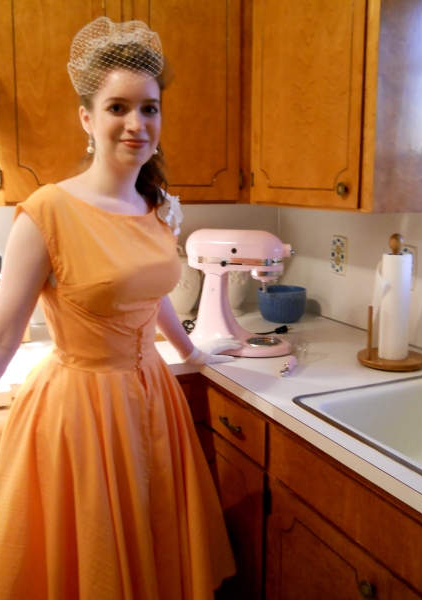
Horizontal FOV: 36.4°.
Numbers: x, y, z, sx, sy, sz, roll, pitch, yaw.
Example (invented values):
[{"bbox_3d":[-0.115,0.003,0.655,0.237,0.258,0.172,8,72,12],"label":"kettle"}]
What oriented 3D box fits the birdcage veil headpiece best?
[{"bbox_3d":[-0.184,-0.460,1.220,0.172,0.138,0.160,-4,11,-25],"label":"birdcage veil headpiece"}]

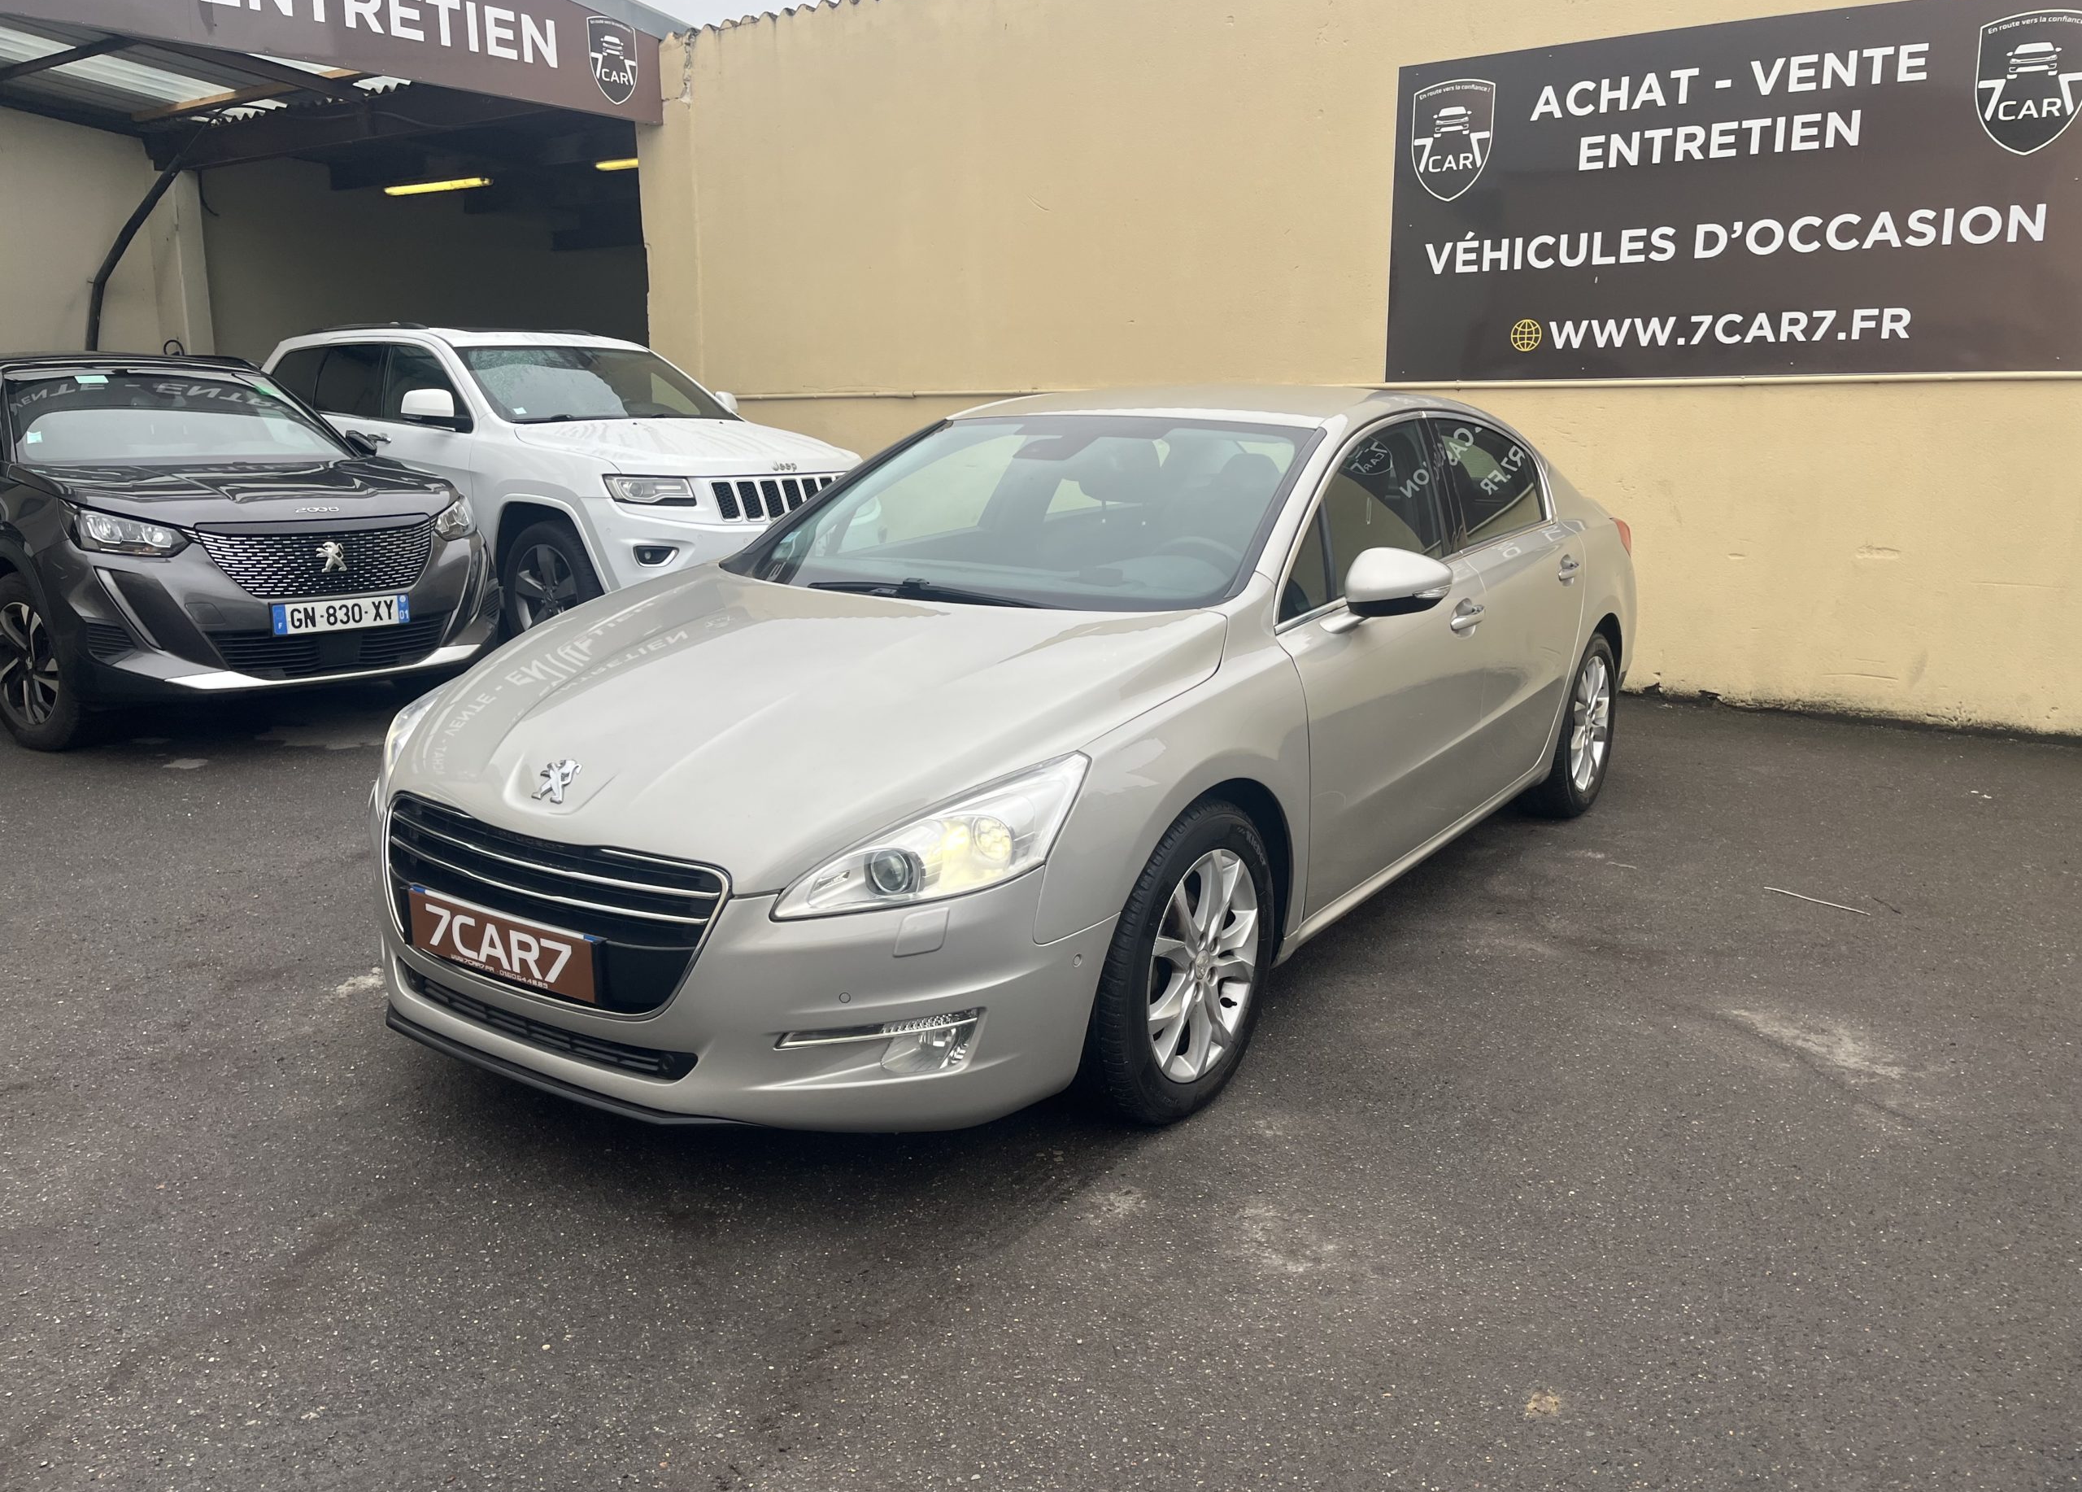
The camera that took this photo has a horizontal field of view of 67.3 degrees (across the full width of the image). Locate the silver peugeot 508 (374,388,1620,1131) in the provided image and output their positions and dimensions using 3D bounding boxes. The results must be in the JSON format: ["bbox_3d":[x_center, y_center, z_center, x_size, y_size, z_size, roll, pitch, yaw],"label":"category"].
[{"bbox_3d":[0.378,-0.317,4.650,1.920,1.456,4.790,8,15,33],"label":"silver peugeot 508"}]

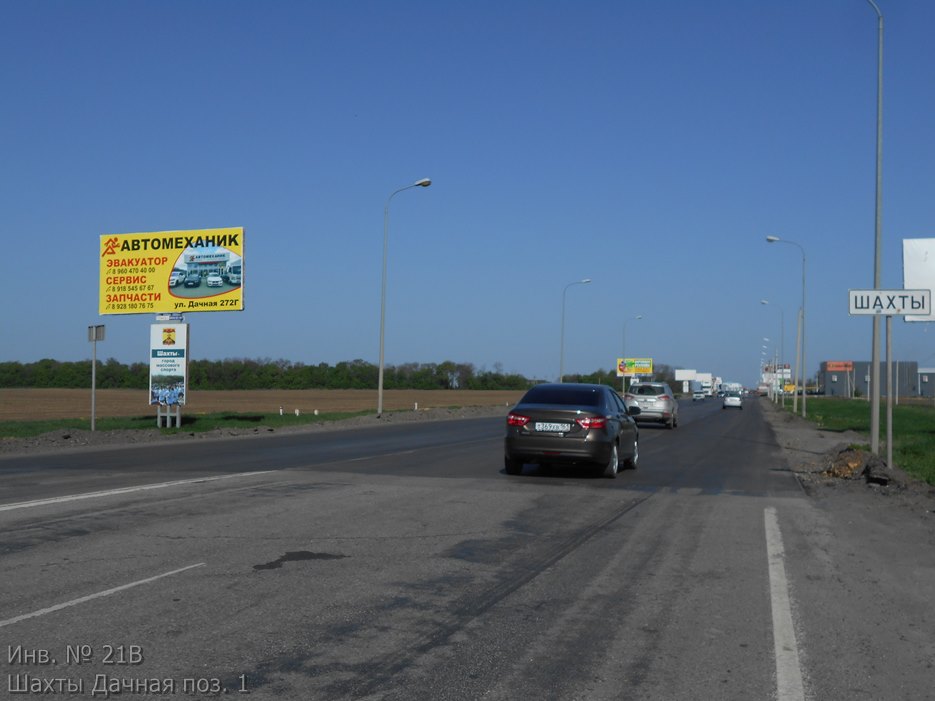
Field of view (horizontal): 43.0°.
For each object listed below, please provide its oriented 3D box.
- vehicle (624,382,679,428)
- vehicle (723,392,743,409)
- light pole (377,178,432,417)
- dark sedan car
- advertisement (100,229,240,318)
[{"bbox_3d":[7.080,2.100,45.500,1.880,1.690,4.520,1,-2,13],"label":"vehicle"},{"bbox_3d":[23.700,4.450,105.800,1.740,1.470,4.380,1,-2,14],"label":"vehicle"},{"bbox_3d":[-2.649,-2.227,50.200,2.290,10.000,0.350,0,-2,14],"label":"light pole"},{"bbox_3d":[1.820,1.285,19.880,1.780,1.490,4.400,1,-2,14],"label":"dark sedan car"},{"bbox_3d":[-11.142,-2.947,44.796,6.070,3.080,0.250,-1,-2,16],"label":"advertisement"}]

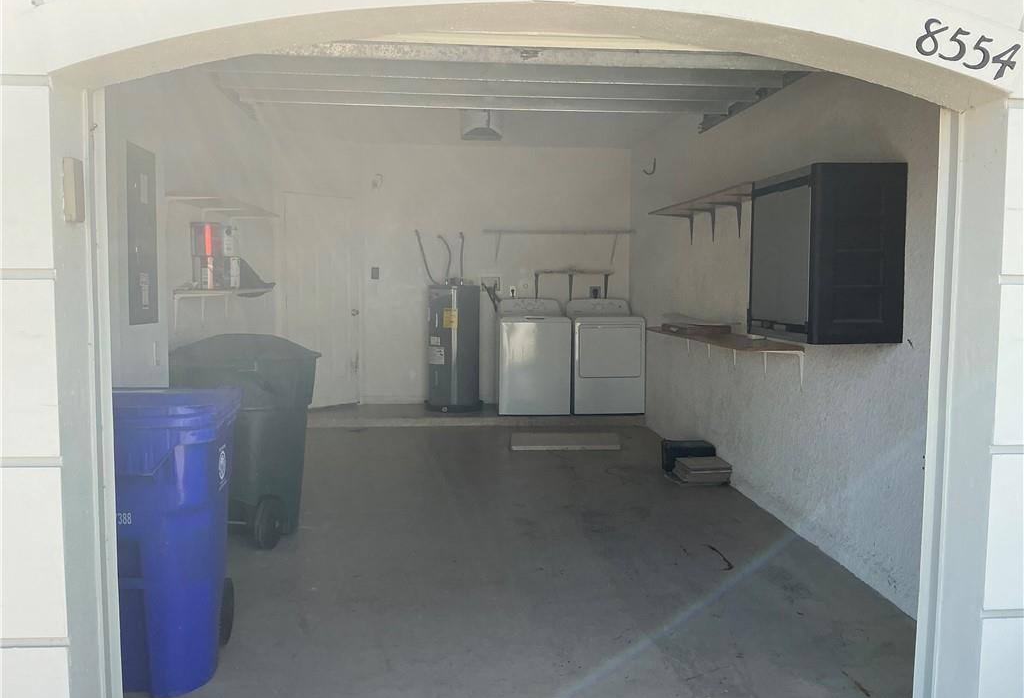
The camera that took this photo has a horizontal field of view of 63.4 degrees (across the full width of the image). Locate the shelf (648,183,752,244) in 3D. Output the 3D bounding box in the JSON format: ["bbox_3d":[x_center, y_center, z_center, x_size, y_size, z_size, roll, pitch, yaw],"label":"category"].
[{"bbox_3d":[1.309,-0.865,5.555,0.310,0.250,2.100,0,5,-4],"label":"shelf"}]

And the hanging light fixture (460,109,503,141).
[{"bbox_3d":[-0.199,-1.508,5.513,0.275,0.185,0.330,0,5,-4],"label":"hanging light fixture"}]

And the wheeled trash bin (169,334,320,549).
[{"bbox_3d":[-1.402,0.458,4.432,0.600,1.060,0.750,1,5,7],"label":"wheeled trash bin"}]

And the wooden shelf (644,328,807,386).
[{"bbox_3d":[1.304,0.022,5.470,0.335,0.225,2.210,0,5,-4],"label":"wooden shelf"}]

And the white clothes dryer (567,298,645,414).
[{"bbox_3d":[0.913,0.060,8.266,0.686,1.096,0.700,0,5,-4],"label":"white clothes dryer"}]

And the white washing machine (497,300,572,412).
[{"bbox_3d":[0.201,0.059,8.205,0.688,1.101,0.680,0,5,-4],"label":"white washing machine"}]

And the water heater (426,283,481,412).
[{"bbox_3d":[-0.574,-0.028,8.274,0.530,1.256,0.530,0,5,0],"label":"water heater"}]

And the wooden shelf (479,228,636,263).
[{"bbox_3d":[0.455,-1.055,8.416,1.560,0.320,0.300,0,5,-4],"label":"wooden shelf"}]

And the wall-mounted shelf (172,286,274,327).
[{"bbox_3d":[-1.897,-0.291,5.615,0.330,0.235,1.360,0,5,-4],"label":"wall-mounted shelf"}]

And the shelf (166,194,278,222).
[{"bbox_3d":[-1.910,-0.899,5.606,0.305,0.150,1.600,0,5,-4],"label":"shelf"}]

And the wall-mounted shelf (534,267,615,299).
[{"bbox_3d":[0.626,-0.678,8.478,0.810,0.280,0.260,0,5,-4],"label":"wall-mounted shelf"}]

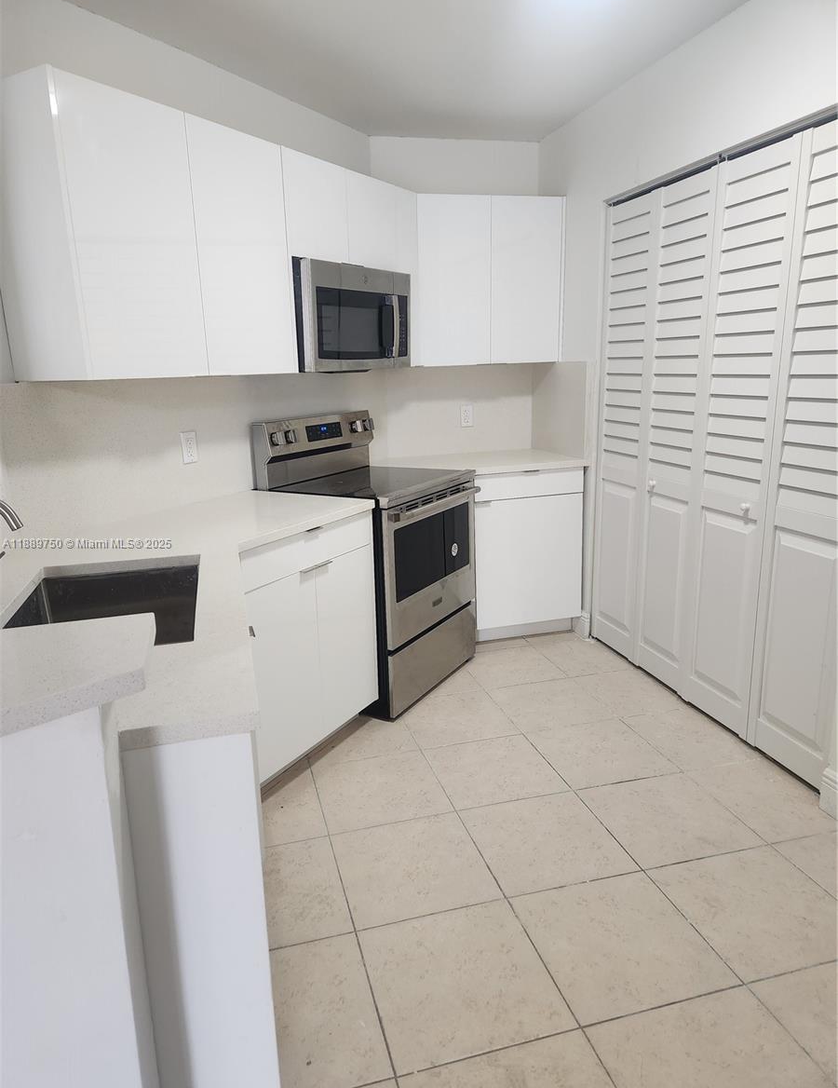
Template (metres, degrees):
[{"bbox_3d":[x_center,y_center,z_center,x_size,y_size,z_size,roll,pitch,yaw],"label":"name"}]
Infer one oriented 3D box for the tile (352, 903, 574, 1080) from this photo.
[{"bbox_3d":[0.094,1.007,1.724,0.406,0.010,0.406,-4,14,-15],"label":"tile"}]

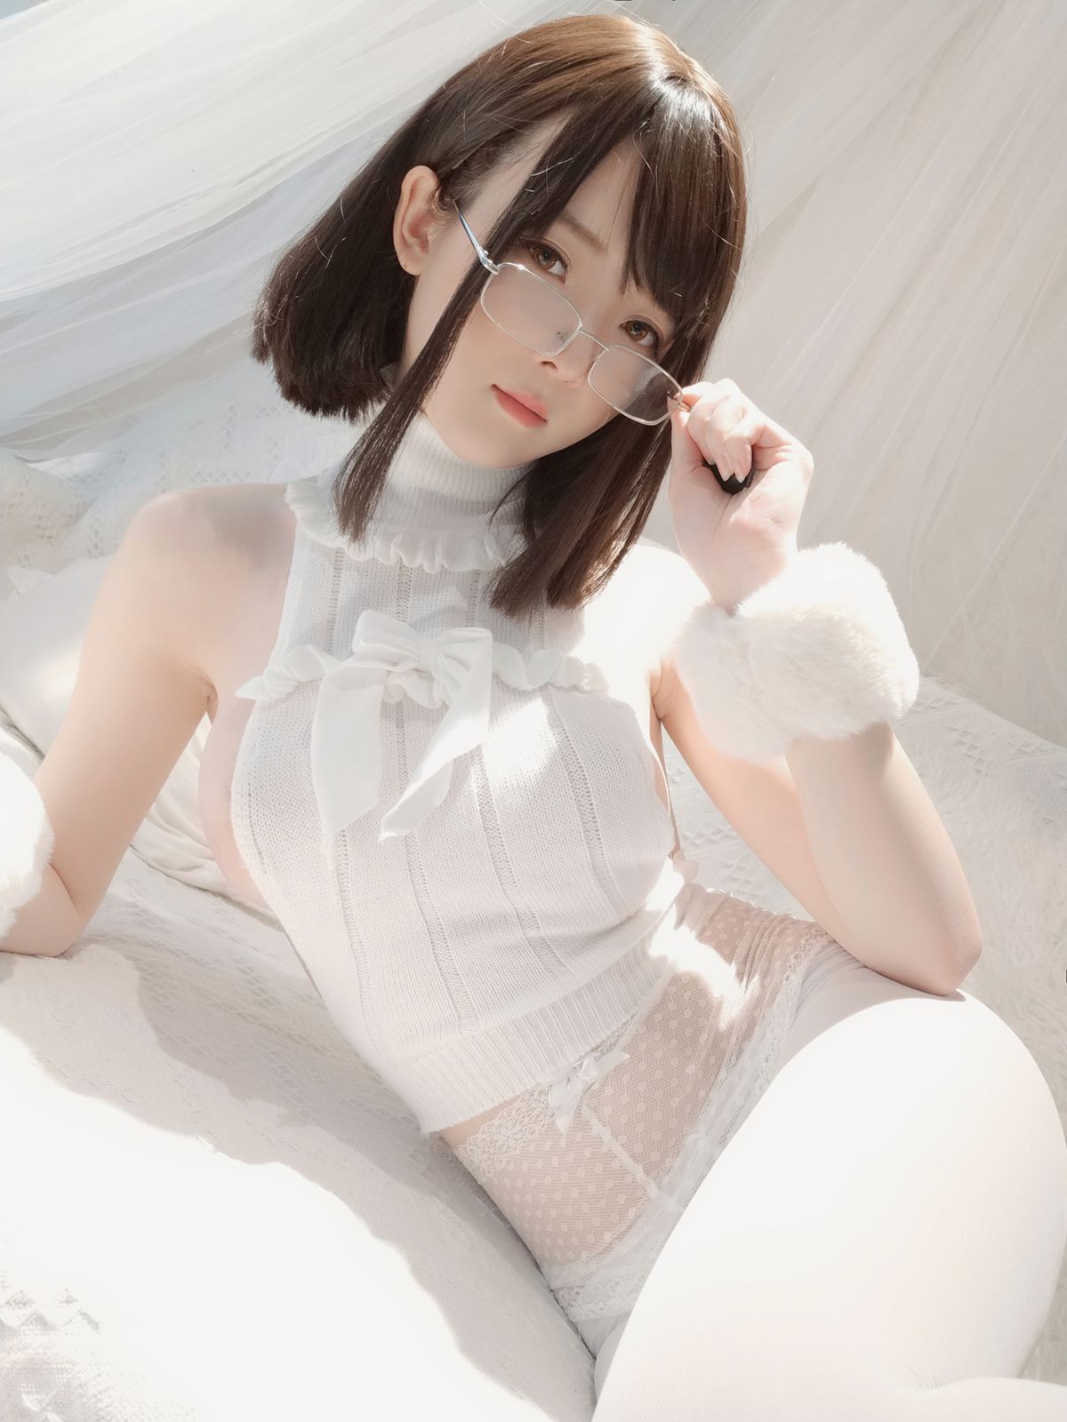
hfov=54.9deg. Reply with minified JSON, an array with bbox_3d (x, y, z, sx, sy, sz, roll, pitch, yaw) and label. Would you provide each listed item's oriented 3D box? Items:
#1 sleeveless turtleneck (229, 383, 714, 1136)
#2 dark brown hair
[{"bbox_3d":[-0.049,0.038,0.697,0.285,0.440,0.210,-12,4,-6],"label":"sleeveless turtleneck"},{"bbox_3d":[-0.018,-0.236,0.616,0.210,0.315,0.230,17,28,-27],"label":"dark brown hair"}]

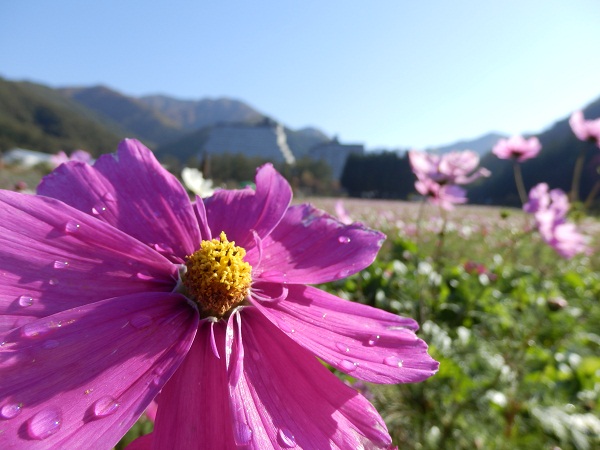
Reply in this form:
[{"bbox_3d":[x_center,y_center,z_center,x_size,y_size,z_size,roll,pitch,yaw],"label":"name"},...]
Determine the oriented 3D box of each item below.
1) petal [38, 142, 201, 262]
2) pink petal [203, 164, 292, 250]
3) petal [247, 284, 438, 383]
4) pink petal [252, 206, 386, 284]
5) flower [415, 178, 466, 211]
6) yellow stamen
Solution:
[{"bbox_3d":[-0.036,-0.004,0.092,0.025,0.034,0.009,-36,-11,-32],"label":"petal"},{"bbox_3d":[-0.012,-0.005,0.099,0.018,0.025,0.009,24,-25,2],"label":"pink petal"},{"bbox_3d":[0.009,0.022,0.089,0.041,0.016,0.007,16,-37,2],"label":"petal"},{"bbox_3d":[0.004,0.003,0.099,0.033,0.021,0.008,-14,-30,-16],"label":"pink petal"},{"bbox_3d":[0.178,-0.040,0.550,0.055,0.042,0.048,-1,5,-32],"label":"flower"},{"bbox_3d":[-0.017,0.010,0.088,0.013,0.013,0.012,19,-37,0],"label":"yellow stamen"}]

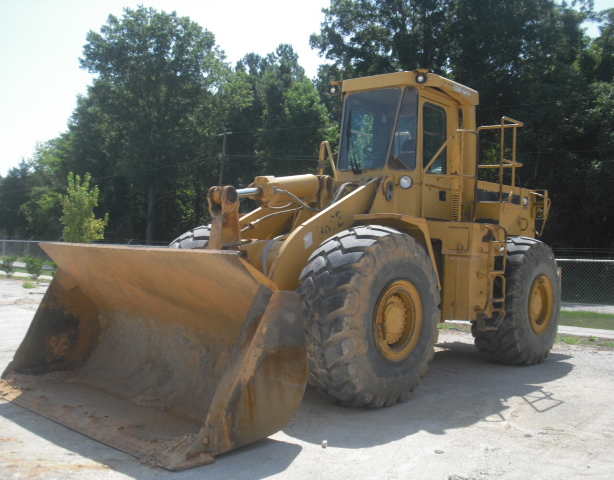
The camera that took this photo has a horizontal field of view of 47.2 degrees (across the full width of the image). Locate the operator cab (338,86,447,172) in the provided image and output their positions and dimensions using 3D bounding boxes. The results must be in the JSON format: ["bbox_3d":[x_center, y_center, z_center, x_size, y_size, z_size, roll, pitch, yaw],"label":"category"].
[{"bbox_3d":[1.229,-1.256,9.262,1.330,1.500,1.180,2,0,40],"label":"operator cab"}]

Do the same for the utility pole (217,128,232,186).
[{"bbox_3d":[-5.944,-3.040,48.000,1.300,9.200,0.400,4,-1,41],"label":"utility pole"}]

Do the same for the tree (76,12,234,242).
[{"bbox_3d":[-12.589,-8.874,58.000,13.200,20.600,12.000,2,0,0],"label":"tree"}]

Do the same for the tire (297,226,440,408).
[{"bbox_3d":[0.676,0.732,6.979,0.663,1.667,1.737,2,0,42],"label":"tire"}]

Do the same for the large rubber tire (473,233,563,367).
[{"bbox_3d":[2.920,0.817,9.574,0.663,1.667,1.737,2,0,40],"label":"large rubber tire"}]

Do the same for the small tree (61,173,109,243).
[{"bbox_3d":[-7.881,-0.516,25.000,1.750,3.800,1.700,2,0,0],"label":"small tree"}]

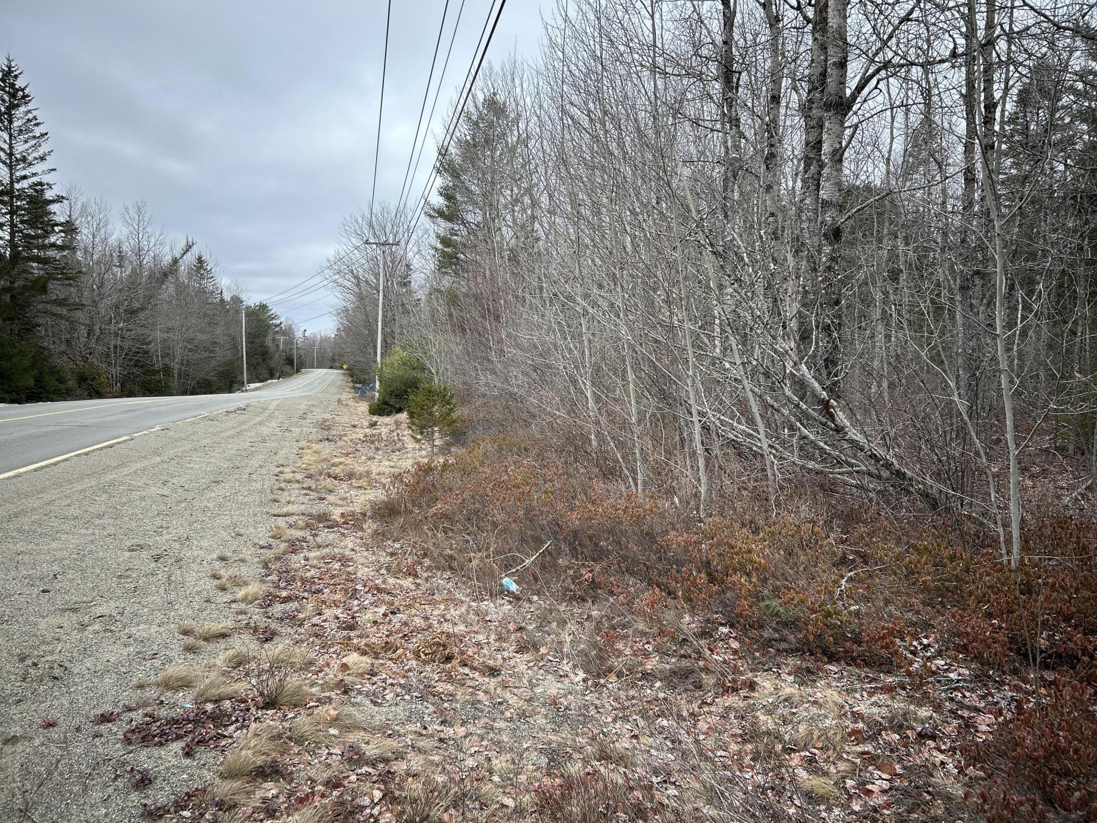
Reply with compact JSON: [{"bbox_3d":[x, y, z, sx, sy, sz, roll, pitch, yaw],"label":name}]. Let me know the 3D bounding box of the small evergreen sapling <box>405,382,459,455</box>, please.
[{"bbox_3d":[-2.320,0.119,16.400,1.060,1.430,1.020,0,2,0],"label":"small evergreen sapling"}]

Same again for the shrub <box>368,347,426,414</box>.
[{"bbox_3d":[-5.875,-1.182,32.000,2.220,2.620,2.150,0,2,0],"label":"shrub"}]

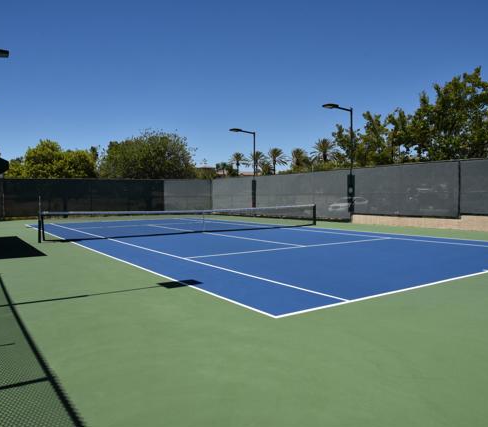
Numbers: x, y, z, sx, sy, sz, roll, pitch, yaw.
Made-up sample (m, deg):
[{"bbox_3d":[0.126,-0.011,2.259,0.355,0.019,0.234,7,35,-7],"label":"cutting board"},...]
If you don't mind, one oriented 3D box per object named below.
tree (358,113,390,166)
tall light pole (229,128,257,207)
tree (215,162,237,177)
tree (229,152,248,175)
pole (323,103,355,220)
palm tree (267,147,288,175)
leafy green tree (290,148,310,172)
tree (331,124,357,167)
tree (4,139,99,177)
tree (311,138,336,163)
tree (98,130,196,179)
[{"bbox_3d":[9.216,-3.534,30.150,2.580,7.140,2.580,0,3,17],"label":"tree"},{"bbox_3d":[-0.055,-2.972,31.680,2.350,6.500,0.420,-2,3,-34],"label":"tall light pole"},{"bbox_3d":[-3.638,-6.043,85.173,4.370,8.240,4.370,-1,2,-2],"label":"tree"},{"bbox_3d":[-1.161,-8.906,105.256,5.420,12.220,5.420,-1,2,-1],"label":"tree"},{"bbox_3d":[5.151,-2.656,23.285,2.290,6.430,0.380,-2,3,-34],"label":"pole"},{"bbox_3d":[7.401,-8.404,92.258,4.960,11.880,4.960,0,2,5],"label":"palm tree"},{"bbox_3d":[11.717,-7.824,88.238,4.120,10.970,4.120,0,3,8],"label":"leafy green tree"},{"bbox_3d":[8.480,-3.783,36.158,2.280,7.290,2.280,0,3,13],"label":"tree"},{"bbox_3d":[-18.097,-3.419,40.153,8.620,7.040,7.330,-2,3,-24],"label":"tree"},{"bbox_3d":[14.602,-7.783,78.253,4.750,11.680,4.750,0,3,11],"label":"tree"},{"bbox_3d":[-9.452,-4.114,42.170,9.410,8.120,9.410,-1,2,-13],"label":"tree"}]

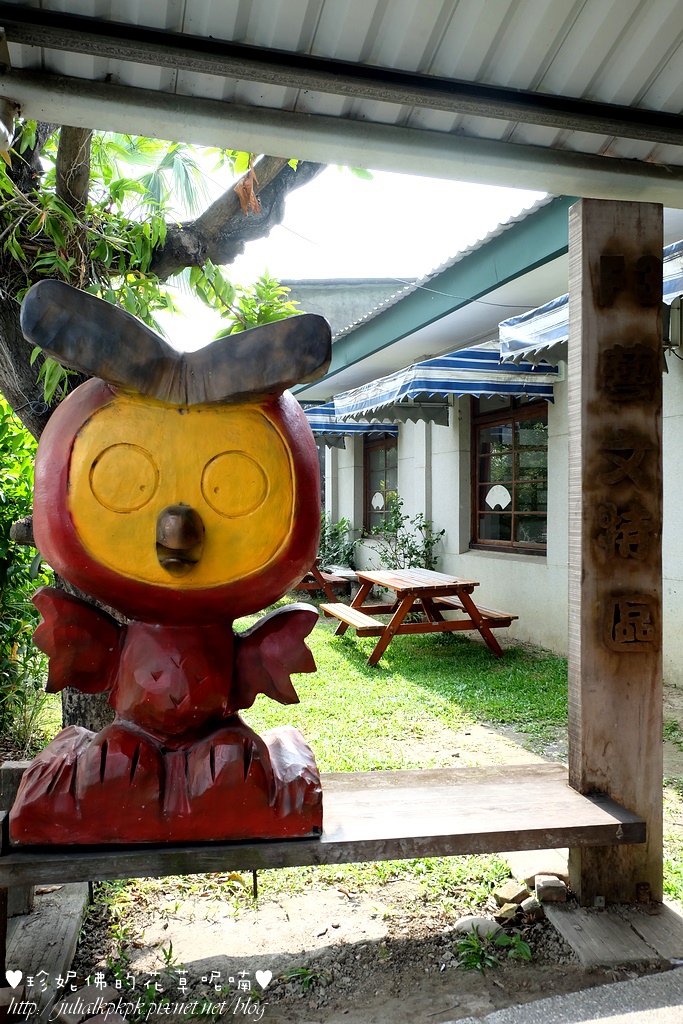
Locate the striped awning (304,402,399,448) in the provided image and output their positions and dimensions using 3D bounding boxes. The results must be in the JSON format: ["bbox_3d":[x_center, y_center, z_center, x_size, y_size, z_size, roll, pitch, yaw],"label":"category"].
[{"bbox_3d":[-0.290,-1.485,12.360,1.600,0.770,2.400,0,0,-19],"label":"striped awning"}]

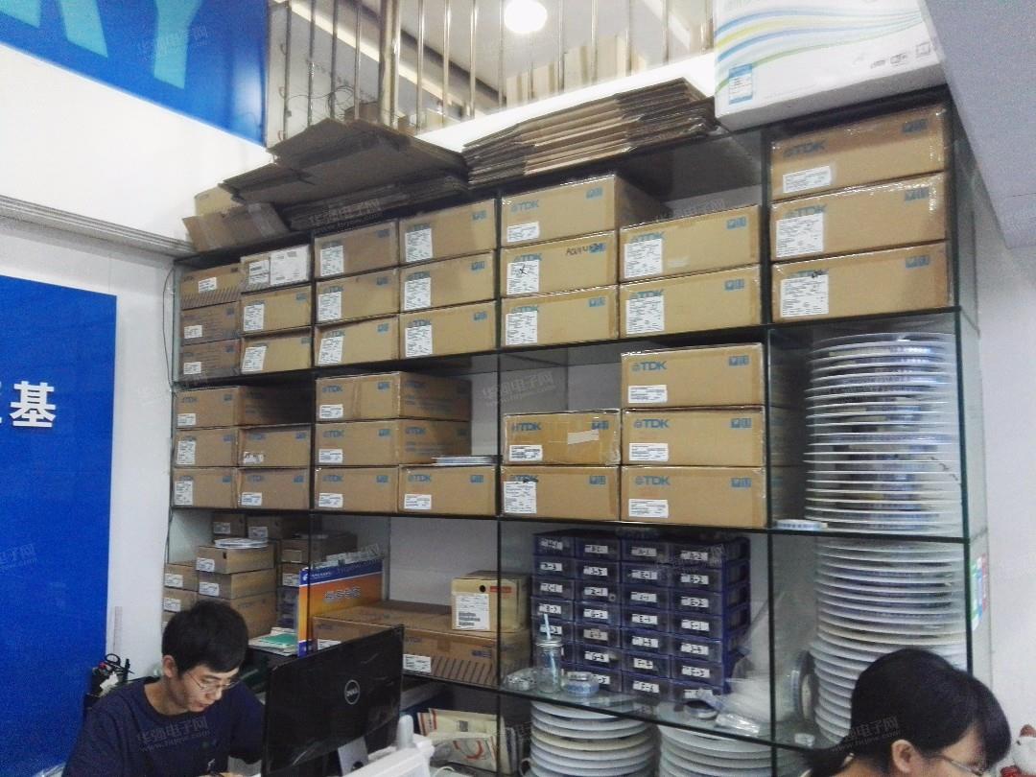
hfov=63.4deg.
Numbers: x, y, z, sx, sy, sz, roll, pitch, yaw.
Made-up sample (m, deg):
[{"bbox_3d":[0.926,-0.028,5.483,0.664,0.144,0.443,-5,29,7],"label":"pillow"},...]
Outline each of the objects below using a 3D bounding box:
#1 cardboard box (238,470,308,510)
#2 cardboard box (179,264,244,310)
[{"bbox_3d":[-0.717,0.348,2.947,0.353,0.137,0.353,-4,-6,34],"label":"cardboard box"},{"bbox_3d":[-1.015,-0.358,3.200,0.346,0.137,0.353,-4,-6,34],"label":"cardboard box"}]

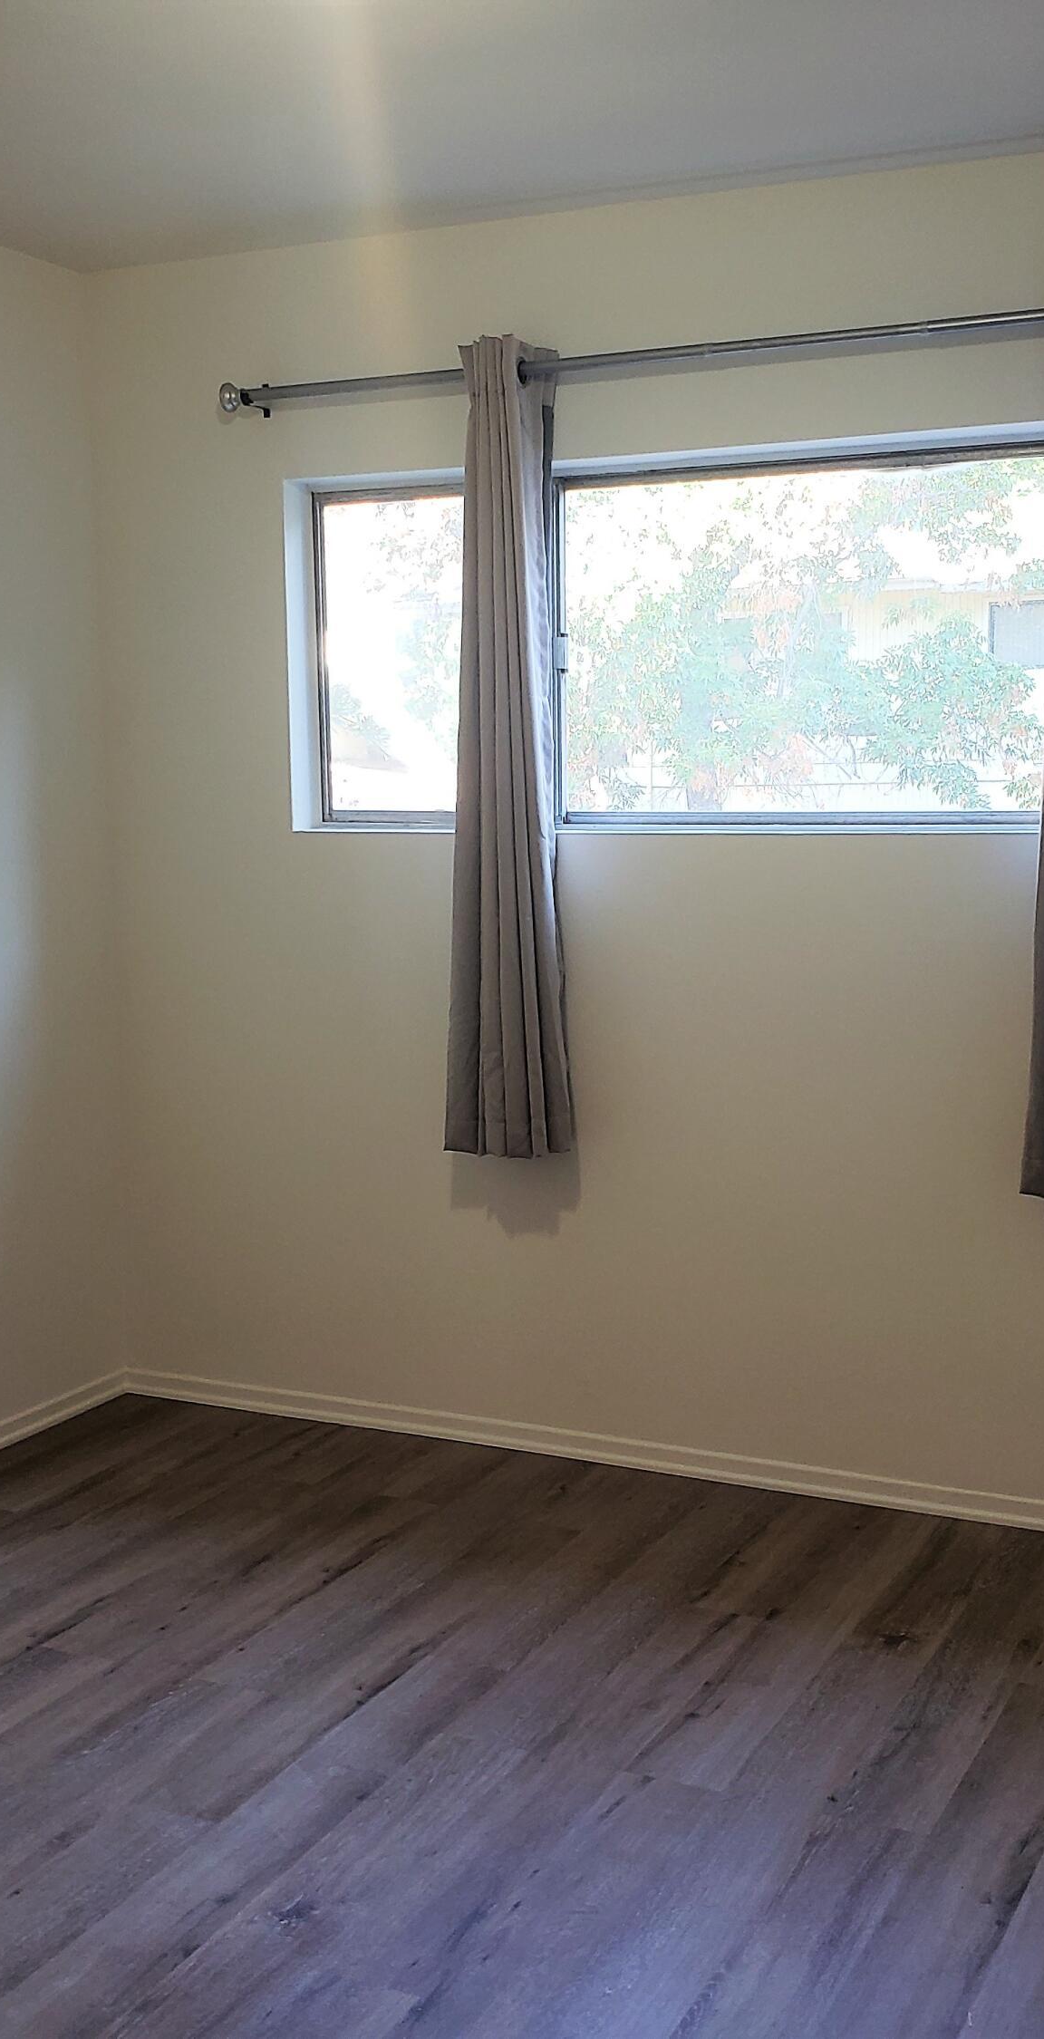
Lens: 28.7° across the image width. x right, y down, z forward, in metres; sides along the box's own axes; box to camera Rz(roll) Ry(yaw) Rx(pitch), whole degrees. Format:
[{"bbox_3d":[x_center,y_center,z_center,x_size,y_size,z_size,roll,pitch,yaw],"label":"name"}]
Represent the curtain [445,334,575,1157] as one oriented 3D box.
[{"bbox_3d":[-0.030,-0.514,3.994,0.242,1.573,0.146,3,7,25],"label":"curtain"}]

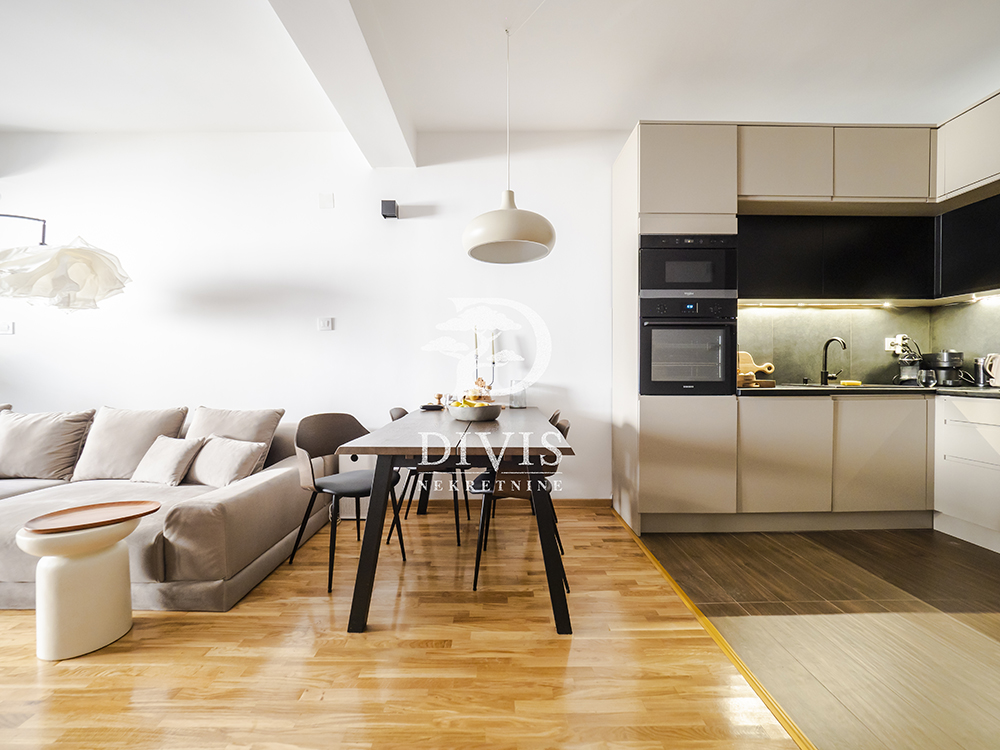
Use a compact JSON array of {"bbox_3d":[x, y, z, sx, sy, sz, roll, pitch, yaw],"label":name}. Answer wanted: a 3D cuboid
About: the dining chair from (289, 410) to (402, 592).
[{"bbox_3d":[-0.795,0.589,2.105,0.510,0.770,0.480,0,0,41],"label":"dining chair"}]

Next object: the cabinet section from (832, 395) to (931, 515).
[{"bbox_3d":[2.357,0.488,2.778,0.601,0.716,0.530,0,1,-1],"label":"cabinet section"}]

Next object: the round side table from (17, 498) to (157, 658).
[{"bbox_3d":[-1.530,0.749,1.515,0.370,0.450,0.370,0,0,0],"label":"round side table"}]

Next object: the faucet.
[{"bbox_3d":[2.389,-0.093,2.845,0.125,0.344,0.205,0,1,-1],"label":"faucet"}]

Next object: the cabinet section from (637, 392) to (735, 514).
[{"bbox_3d":[1.133,0.481,2.723,0.600,0.720,0.550,0,0,-2],"label":"cabinet section"}]

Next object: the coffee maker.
[{"bbox_3d":[3.000,-0.042,2.750,0.180,0.240,0.250,0,0,36],"label":"coffee maker"}]

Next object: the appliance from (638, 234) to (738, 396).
[{"bbox_3d":[1.133,-0.363,2.718,0.597,0.981,0.540,0,0,-2],"label":"appliance"}]

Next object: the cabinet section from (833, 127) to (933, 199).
[{"bbox_3d":[2.352,-1.304,2.761,0.601,0.468,0.530,0,1,-1],"label":"cabinet section"}]

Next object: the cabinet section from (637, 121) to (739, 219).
[{"bbox_3d":[1.133,-1.244,2.723,0.600,0.557,0.550,0,0,-2],"label":"cabinet section"}]

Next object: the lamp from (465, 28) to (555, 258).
[{"bbox_3d":[0.044,-1.212,2.111,0.490,1.153,0.490,0,1,-1],"label":"lamp"}]

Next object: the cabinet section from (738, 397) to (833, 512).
[{"bbox_3d":[1.757,0.489,2.765,0.600,0.716,0.530,0,1,-1],"label":"cabinet section"}]

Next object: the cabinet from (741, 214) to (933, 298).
[{"bbox_3d":[2.197,-0.792,2.875,1.492,0.558,0.306,0,1,-1],"label":"cabinet"}]

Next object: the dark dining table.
[{"bbox_3d":[-0.148,0.621,2.215,0.870,0.745,1.600,0,0,0],"label":"dark dining table"}]

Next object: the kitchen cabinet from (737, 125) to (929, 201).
[{"bbox_3d":[2.052,-1.303,2.755,1.201,0.468,0.530,0,1,-1],"label":"kitchen cabinet"}]

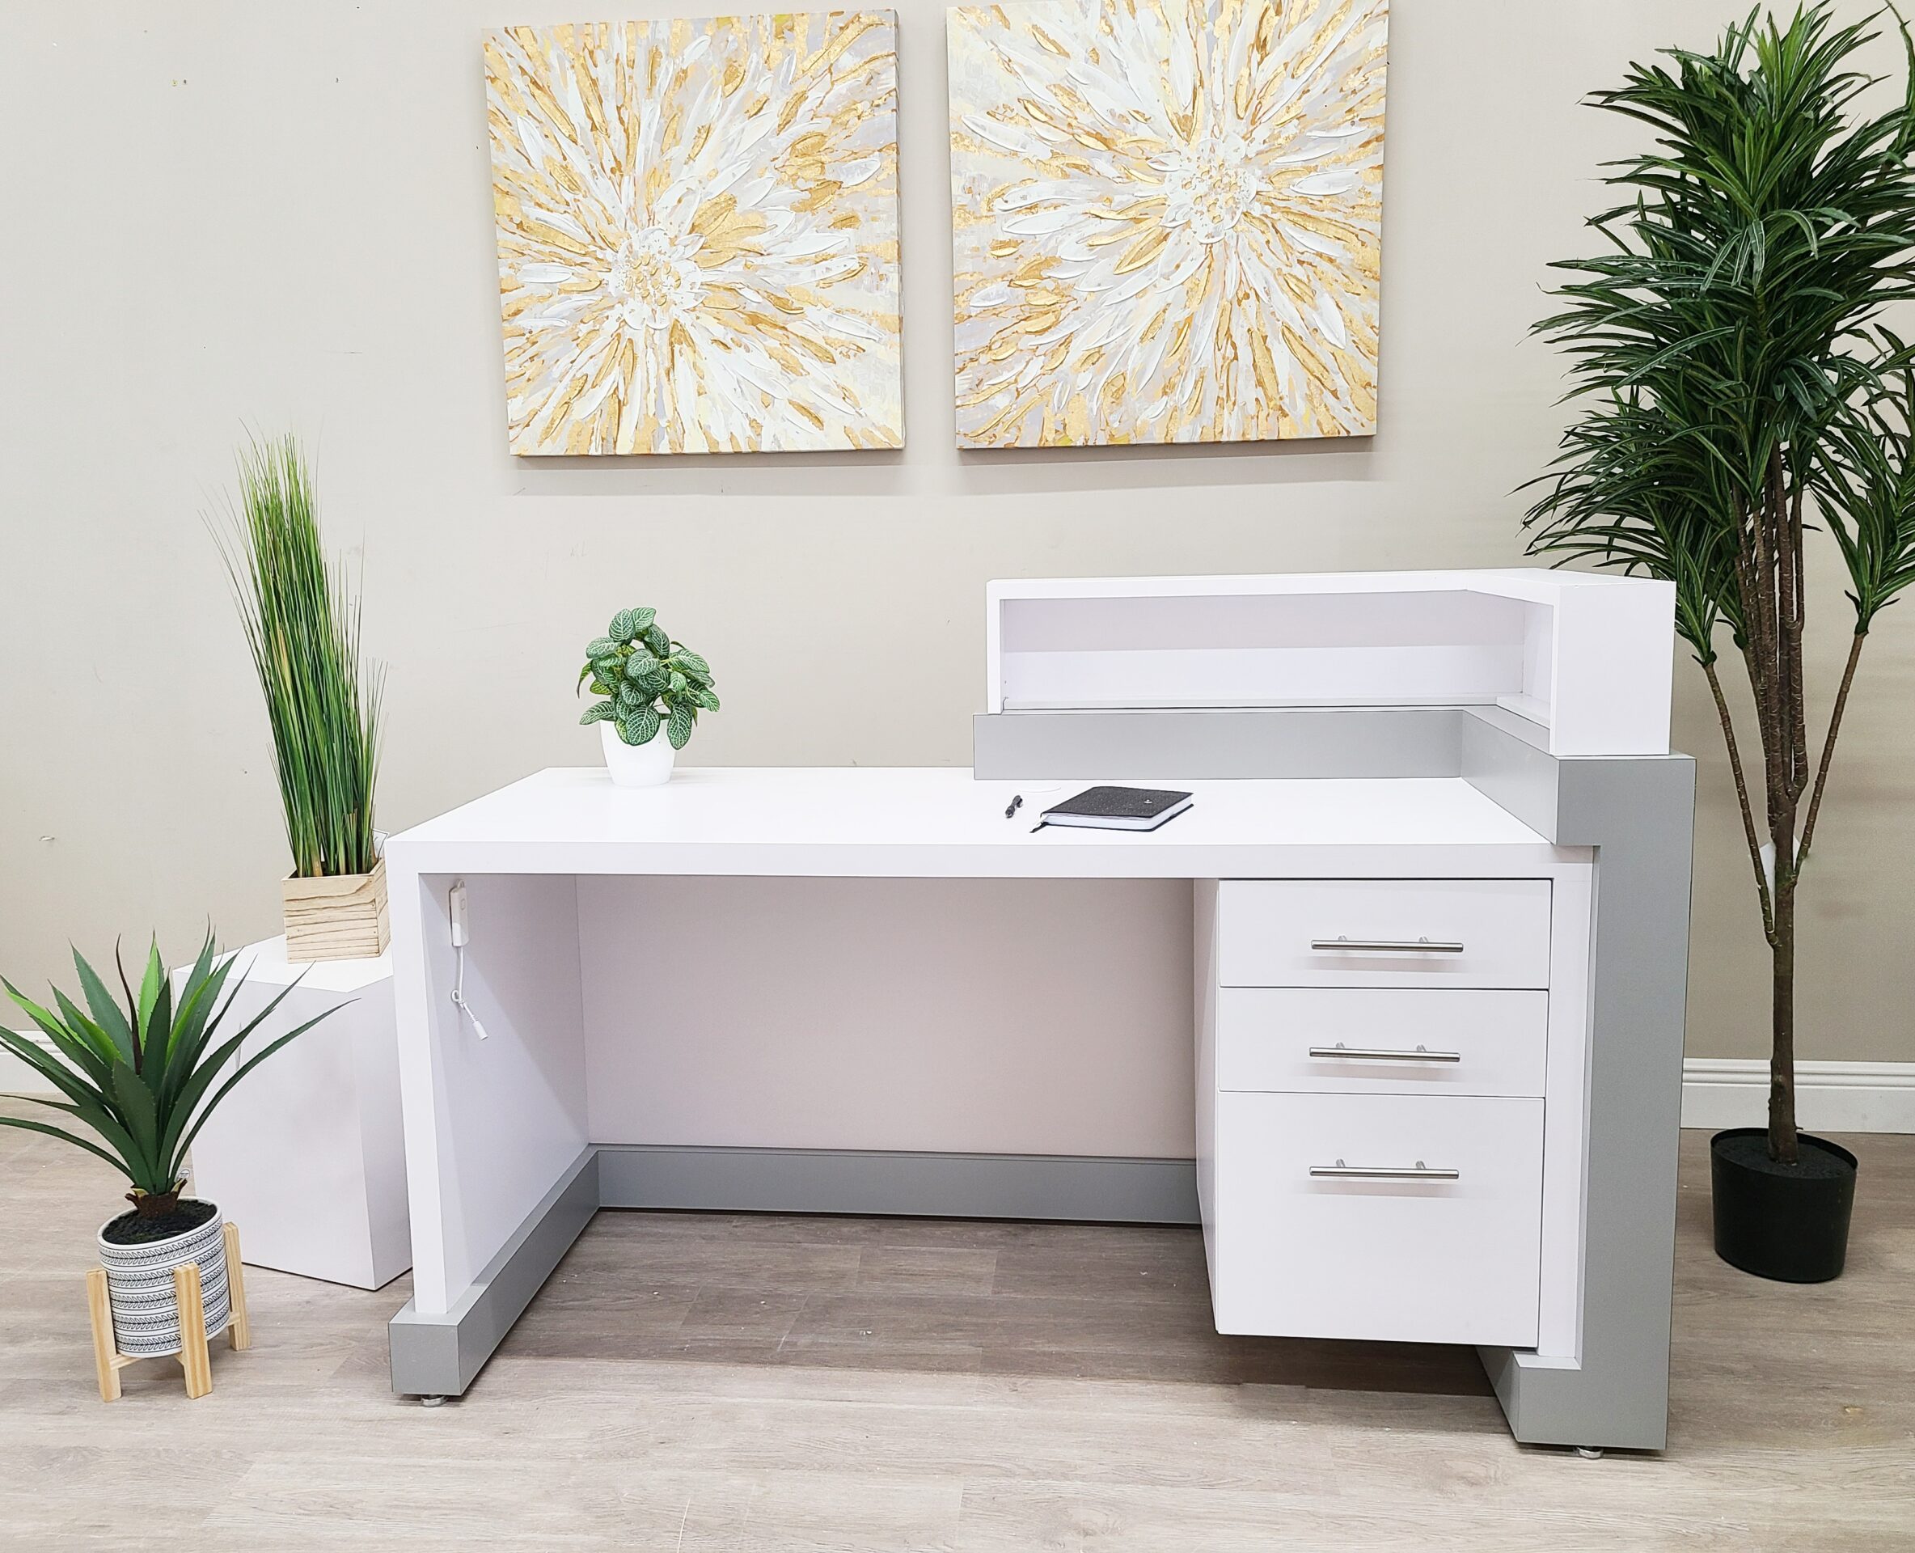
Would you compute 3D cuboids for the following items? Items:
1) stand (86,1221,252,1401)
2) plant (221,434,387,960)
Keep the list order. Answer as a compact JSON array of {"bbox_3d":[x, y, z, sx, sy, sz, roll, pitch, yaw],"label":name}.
[{"bbox_3d":[-1.075,0.729,2.133,0.145,0.187,0.145,-1,9,-1],"label":"stand"},{"bbox_3d":[-1.020,-0.122,2.469,0.215,0.820,0.180,-3,9,-11],"label":"plant"}]

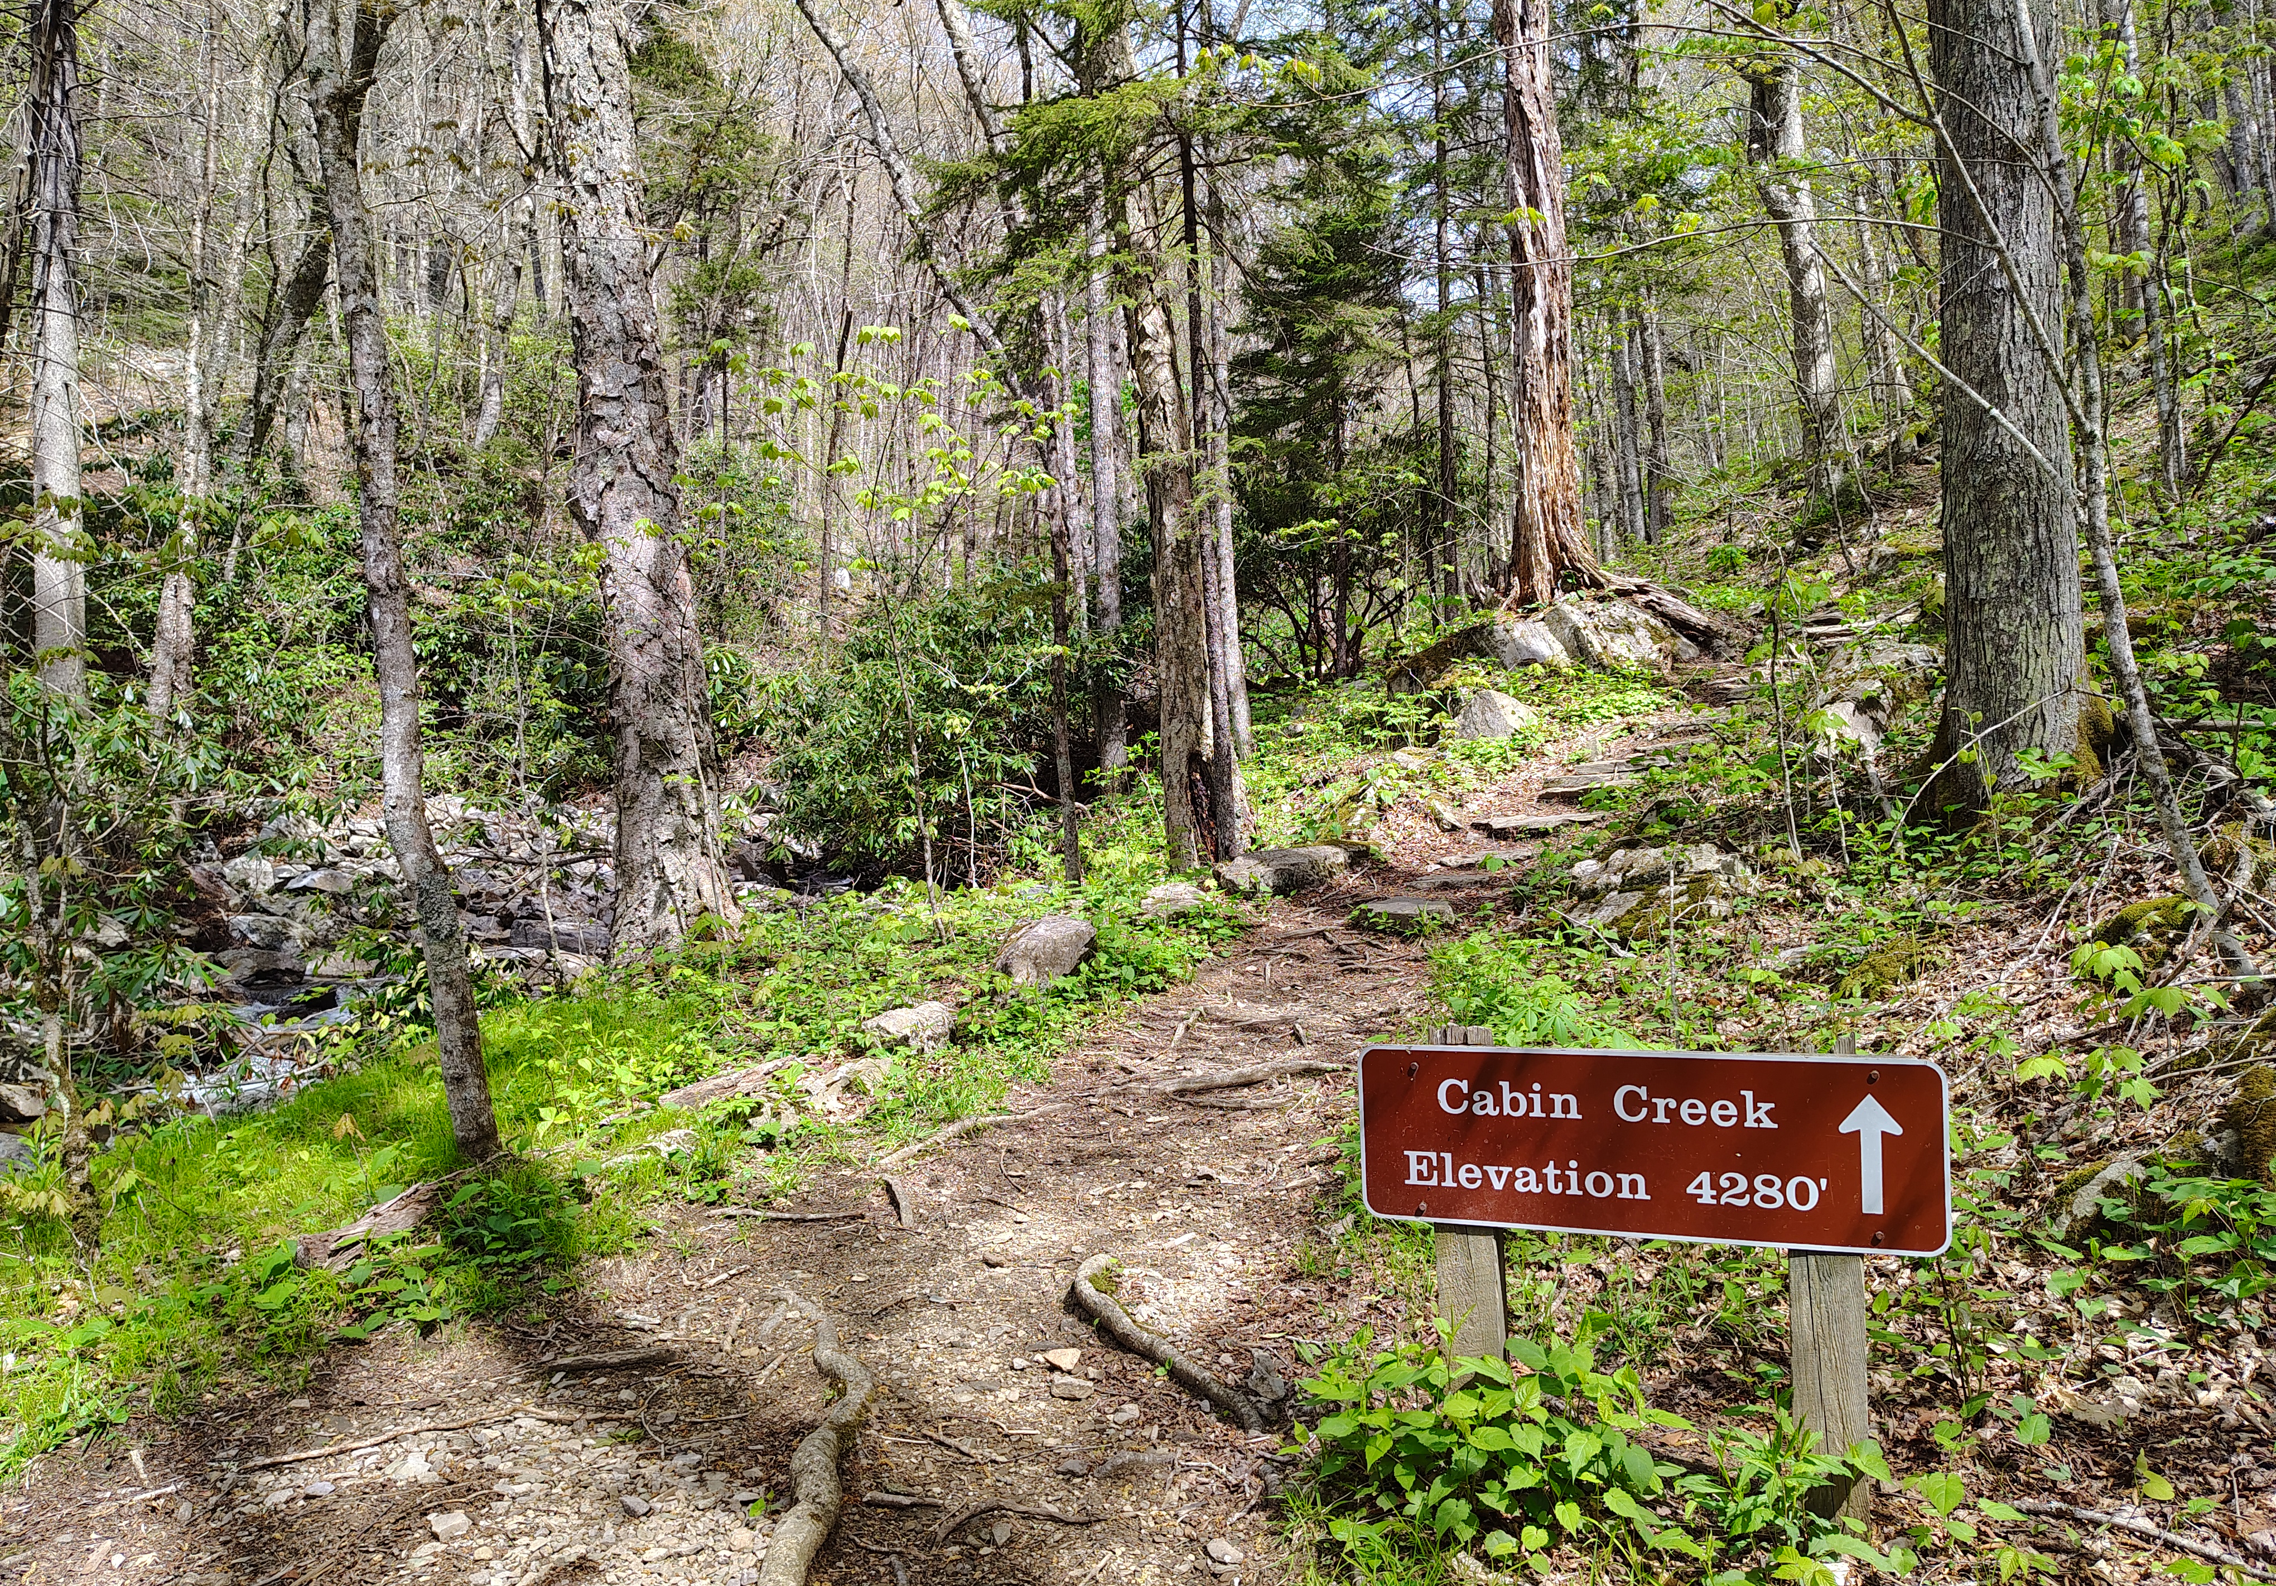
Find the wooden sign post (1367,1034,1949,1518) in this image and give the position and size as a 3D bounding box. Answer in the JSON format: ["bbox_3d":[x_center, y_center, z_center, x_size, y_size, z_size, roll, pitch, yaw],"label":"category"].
[{"bbox_3d":[0.737,0.677,2.305,0.798,0.660,0.111,-2,1,22],"label":"wooden sign post"}]

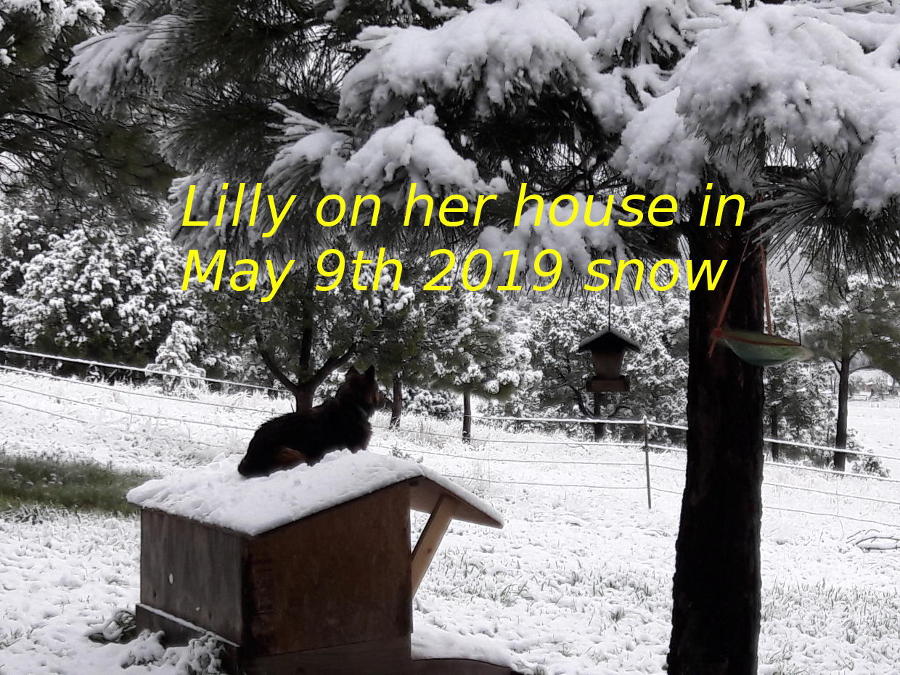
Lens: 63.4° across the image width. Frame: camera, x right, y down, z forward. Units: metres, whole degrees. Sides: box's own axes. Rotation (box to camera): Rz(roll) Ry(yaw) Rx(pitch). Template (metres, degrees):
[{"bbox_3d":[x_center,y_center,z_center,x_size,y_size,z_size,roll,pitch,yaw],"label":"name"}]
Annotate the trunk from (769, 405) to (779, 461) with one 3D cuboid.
[{"bbox_3d":[8.460,2.520,19.000,0.190,1.550,0.190,0,2,0],"label":"trunk"}]

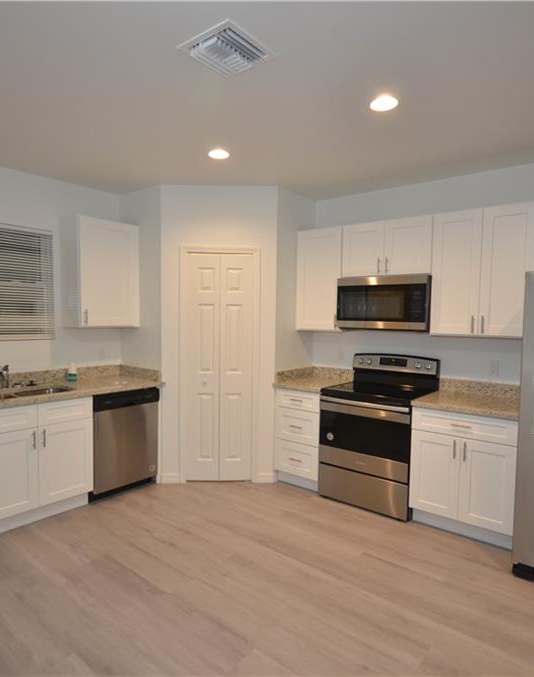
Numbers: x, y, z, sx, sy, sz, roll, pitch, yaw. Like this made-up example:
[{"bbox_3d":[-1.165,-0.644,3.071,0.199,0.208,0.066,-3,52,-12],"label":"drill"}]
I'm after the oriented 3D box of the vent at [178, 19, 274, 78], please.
[{"bbox_3d":[-0.171,-1.238,1.862,0.303,0.028,0.304,3,4,36],"label":"vent"}]

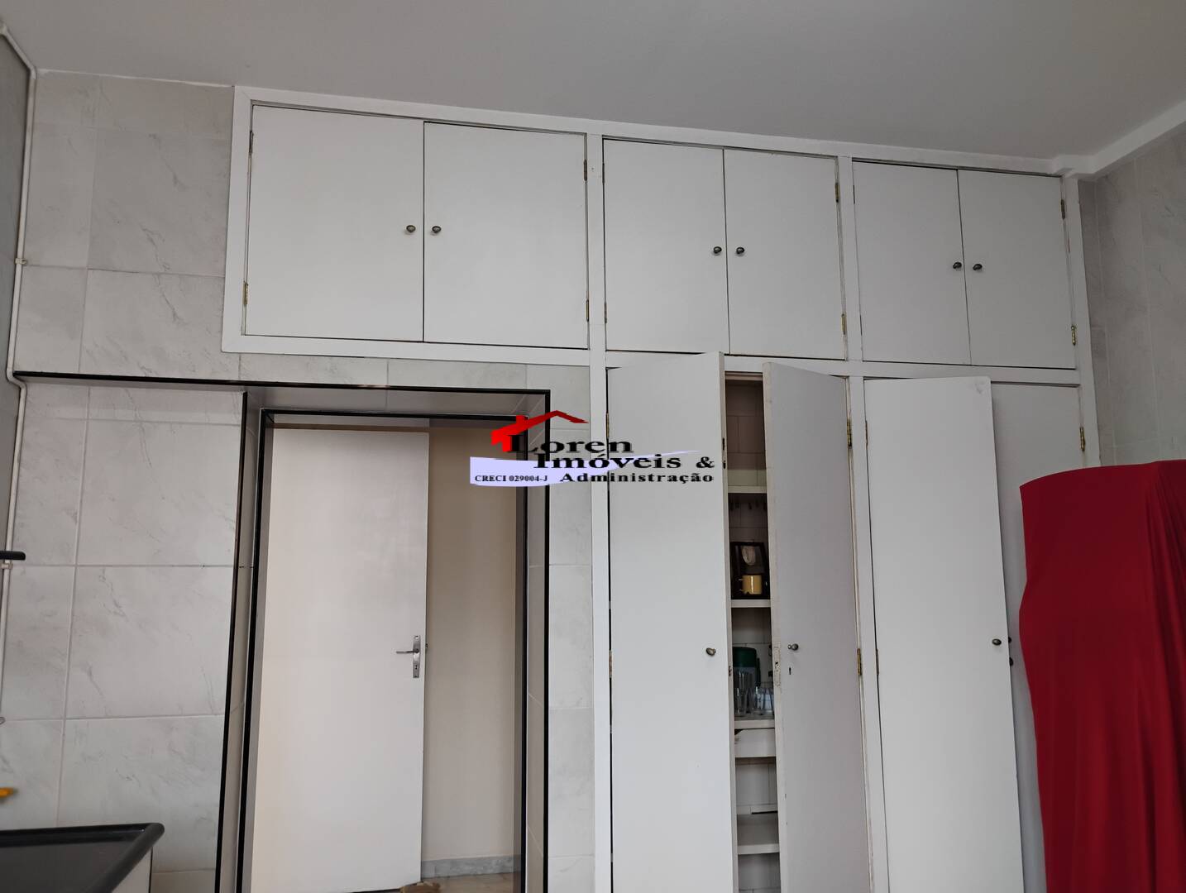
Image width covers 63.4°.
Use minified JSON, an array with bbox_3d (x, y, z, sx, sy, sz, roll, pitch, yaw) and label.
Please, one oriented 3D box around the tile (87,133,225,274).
[{"bbox_3d":[-1.357,-0.761,3.017,0.402,0.459,0.020,1,-9,-11],"label":"tile"}]

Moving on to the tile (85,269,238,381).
[{"bbox_3d":[-1.327,-0.372,2.964,0.448,0.328,0.020,1,-9,-11],"label":"tile"}]

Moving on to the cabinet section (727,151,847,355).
[{"bbox_3d":[0.681,-0.688,3.456,0.427,0.763,0.040,1,-9,-11],"label":"cabinet section"}]

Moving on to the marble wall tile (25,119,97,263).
[{"bbox_3d":[-1.670,-0.779,3.006,0.198,0.460,0.020,1,-9,-11],"label":"marble wall tile"}]

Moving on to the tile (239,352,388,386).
[{"bbox_3d":[-0.890,-0.243,3.076,0.456,0.088,0.020,1,-9,-11],"label":"tile"}]

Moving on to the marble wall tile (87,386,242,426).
[{"bbox_3d":[-1.351,-0.127,3.053,0.461,0.115,0.020,1,-9,-11],"label":"marble wall tile"}]

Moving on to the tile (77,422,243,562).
[{"bbox_3d":[-1.349,0.147,3.001,0.452,0.450,0.020,1,-9,-11],"label":"tile"}]

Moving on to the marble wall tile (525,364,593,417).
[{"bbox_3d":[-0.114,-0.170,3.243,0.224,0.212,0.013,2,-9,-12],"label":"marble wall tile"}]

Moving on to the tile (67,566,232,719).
[{"bbox_3d":[-1.350,0.597,2.944,0.453,0.453,0.020,1,-9,-11],"label":"tile"}]

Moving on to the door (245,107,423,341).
[{"bbox_3d":[-0.822,-0.718,3.102,0.544,0.763,0.030,1,-9,-11],"label":"door"}]

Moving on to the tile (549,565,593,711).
[{"bbox_3d":[-0.073,0.604,3.071,0.137,0.446,0.020,1,-9,-11],"label":"tile"}]

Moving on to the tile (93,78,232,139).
[{"bbox_3d":[-1.360,-1.077,3.064,0.401,0.180,0.020,1,-9,-11],"label":"tile"}]

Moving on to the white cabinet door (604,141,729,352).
[{"bbox_3d":[0.254,-0.695,3.375,0.438,0.757,0.040,1,-9,-11],"label":"white cabinet door"}]

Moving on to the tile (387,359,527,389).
[{"bbox_3d":[-0.444,-0.235,3.161,0.452,0.084,0.020,1,-9,-11],"label":"tile"}]

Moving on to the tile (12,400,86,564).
[{"bbox_3d":[-1.657,0.140,2.939,0.178,0.450,0.020,1,-9,-11],"label":"tile"}]

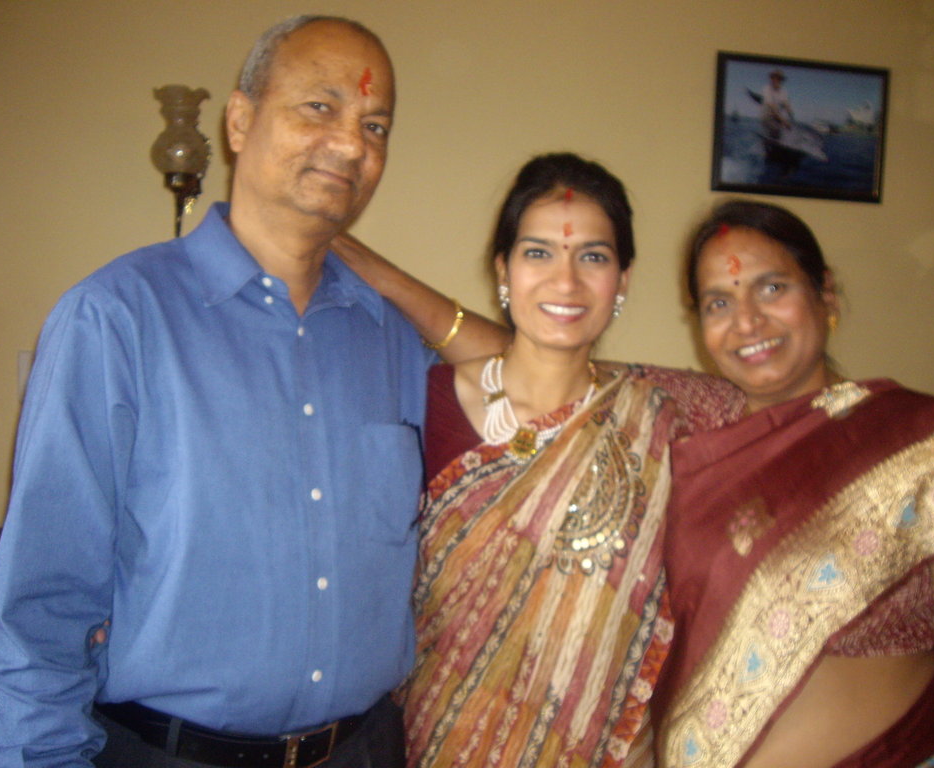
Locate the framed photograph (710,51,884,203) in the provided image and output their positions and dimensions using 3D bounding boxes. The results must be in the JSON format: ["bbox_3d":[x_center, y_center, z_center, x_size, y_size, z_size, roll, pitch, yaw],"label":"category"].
[{"bbox_3d":[0.693,-0.529,2.330,0.386,0.284,0.020,2,3,-10],"label":"framed photograph"}]

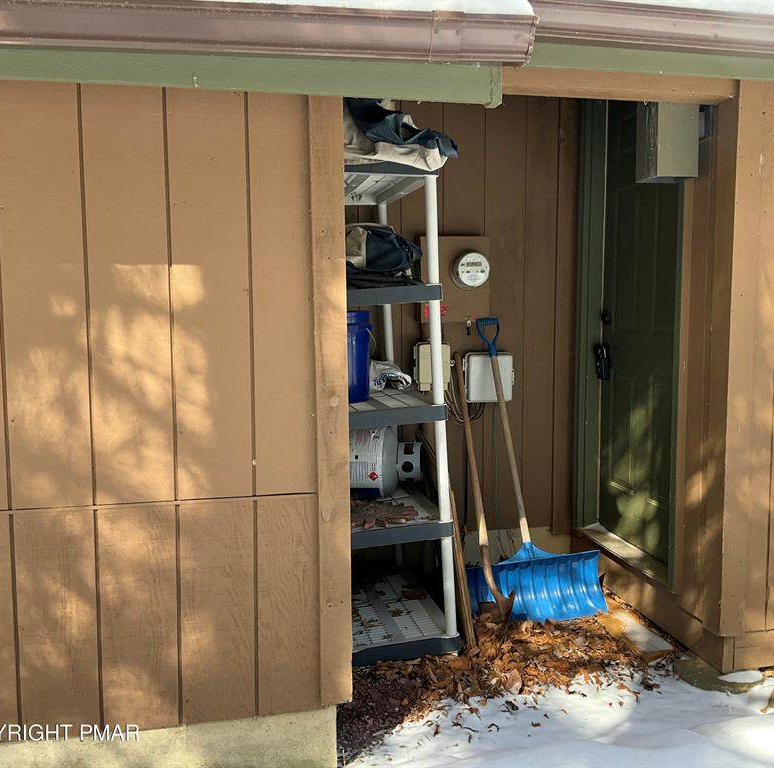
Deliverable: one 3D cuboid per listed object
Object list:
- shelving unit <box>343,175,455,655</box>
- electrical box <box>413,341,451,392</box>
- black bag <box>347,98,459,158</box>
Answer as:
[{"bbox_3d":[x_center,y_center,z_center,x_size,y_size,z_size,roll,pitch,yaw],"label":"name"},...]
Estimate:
[{"bbox_3d":[-0.089,0.087,3.544,0.460,1.830,0.914,-4,6,-12],"label":"shelving unit"},{"bbox_3d":[0.214,-0.082,4.041,0.160,0.235,0.100,-1,6,-12],"label":"electrical box"},{"bbox_3d":[-0.006,-0.924,3.169,0.450,0.260,0.380,-1,6,-12],"label":"black bag"}]

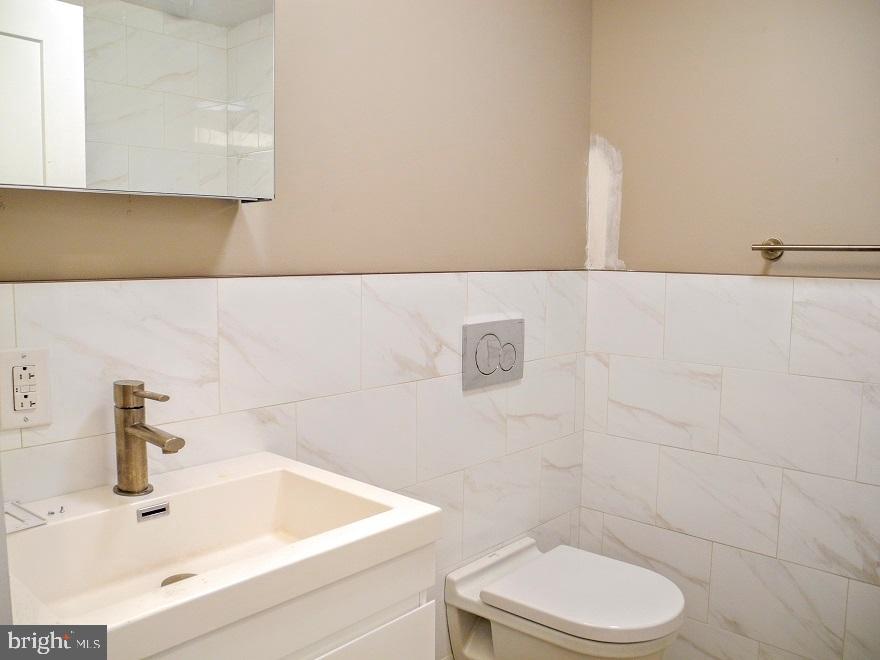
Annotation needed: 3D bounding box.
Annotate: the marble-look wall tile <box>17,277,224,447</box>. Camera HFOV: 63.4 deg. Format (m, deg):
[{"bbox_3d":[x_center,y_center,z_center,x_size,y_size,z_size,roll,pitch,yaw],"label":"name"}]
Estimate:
[{"bbox_3d":[-0.526,0.043,1.201,0.009,0.250,0.333,7,9,44],"label":"marble-look wall tile"}]

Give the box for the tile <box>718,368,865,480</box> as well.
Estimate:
[{"bbox_3d":[0.899,0.237,1.846,0.333,0.244,0.009,6,8,40],"label":"tile"}]

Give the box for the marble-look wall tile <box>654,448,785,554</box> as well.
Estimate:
[{"bbox_3d":[0.762,0.464,1.961,0.339,0.244,0.010,5,8,44],"label":"marble-look wall tile"}]

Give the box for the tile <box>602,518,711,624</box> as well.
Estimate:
[{"bbox_3d":[0.636,0.694,2.106,0.339,0.244,0.010,5,8,44],"label":"tile"}]

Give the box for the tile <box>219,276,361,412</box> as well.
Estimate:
[{"bbox_3d":[-0.290,0.019,1.438,0.009,0.250,0.333,7,9,44],"label":"tile"}]

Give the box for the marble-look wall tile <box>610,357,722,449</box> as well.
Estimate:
[{"bbox_3d":[0.641,0.210,2.054,0.339,0.244,0.010,5,8,44],"label":"marble-look wall tile"}]

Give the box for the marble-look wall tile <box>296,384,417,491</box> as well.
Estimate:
[{"bbox_3d":[-0.176,0.255,1.584,0.009,0.244,0.333,7,9,44],"label":"marble-look wall tile"}]

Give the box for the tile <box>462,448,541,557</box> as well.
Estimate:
[{"bbox_3d":[0.176,0.462,1.972,0.010,0.244,0.339,5,8,44],"label":"tile"}]

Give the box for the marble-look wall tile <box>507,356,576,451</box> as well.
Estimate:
[{"bbox_3d":[0.294,0.207,2.059,0.009,0.244,0.333,7,9,44],"label":"marble-look wall tile"}]

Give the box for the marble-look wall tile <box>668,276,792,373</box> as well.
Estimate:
[{"bbox_3d":[0.765,-0.025,1.909,0.339,0.251,0.010,5,8,44],"label":"marble-look wall tile"}]

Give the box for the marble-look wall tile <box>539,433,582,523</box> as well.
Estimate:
[{"bbox_3d":[0.369,0.444,2.165,0.009,0.244,0.215,7,9,44],"label":"marble-look wall tile"}]

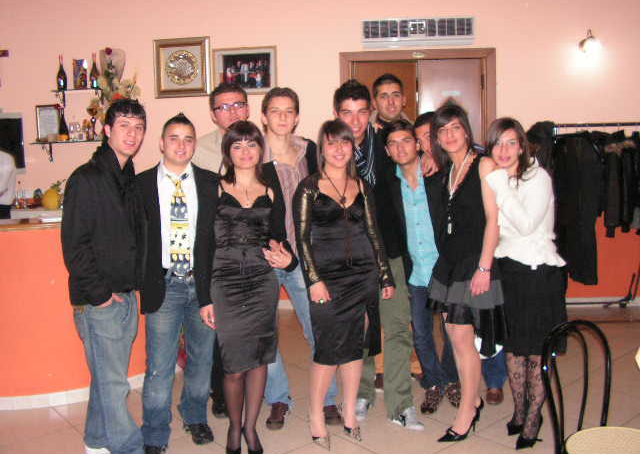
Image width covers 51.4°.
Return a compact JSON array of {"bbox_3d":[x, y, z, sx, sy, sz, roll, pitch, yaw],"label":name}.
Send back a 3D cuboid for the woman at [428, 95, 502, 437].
[{"bbox_3d":[0.740,0.233,3.342,0.380,1.680,0.370,4,9,37],"label":"woman"}]

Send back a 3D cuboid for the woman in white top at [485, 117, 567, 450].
[{"bbox_3d":[1.033,0.268,3.320,0.410,1.603,0.360,3,9,30],"label":"woman in white top"}]

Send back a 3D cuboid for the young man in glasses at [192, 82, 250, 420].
[{"bbox_3d":[-0.469,0.141,3.669,0.490,1.835,0.340,-2,8,-8],"label":"young man in glasses"}]

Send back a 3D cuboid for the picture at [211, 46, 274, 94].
[{"bbox_3d":[-0.643,-1.346,5.752,0.553,0.388,0.030,-1,8,3],"label":"picture"}]

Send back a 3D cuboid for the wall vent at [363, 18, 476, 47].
[{"bbox_3d":[0.818,-1.618,5.579,0.918,0.217,0.150,-1,8,3],"label":"wall vent"}]

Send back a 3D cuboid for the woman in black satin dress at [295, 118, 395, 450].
[{"bbox_3d":[0.117,0.283,3.322,0.500,1.615,0.340,-2,8,-6],"label":"woman in black satin dress"}]

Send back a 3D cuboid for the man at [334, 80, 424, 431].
[{"bbox_3d":[0.296,0.156,3.493,0.520,1.814,0.380,-2,8,-5],"label":"man"}]

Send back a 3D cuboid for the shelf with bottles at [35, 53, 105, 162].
[{"bbox_3d":[-2.118,-1.027,5.786,0.611,0.904,0.200,-1,8,3],"label":"shelf with bottles"}]

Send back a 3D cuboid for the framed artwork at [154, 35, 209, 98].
[{"bbox_3d":[-1.180,-1.373,5.761,0.485,0.495,0.060,-1,8,3],"label":"framed artwork"}]

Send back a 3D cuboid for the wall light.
[{"bbox_3d":[2.197,-1.521,5.504,0.168,0.190,0.180,-1,8,3],"label":"wall light"}]

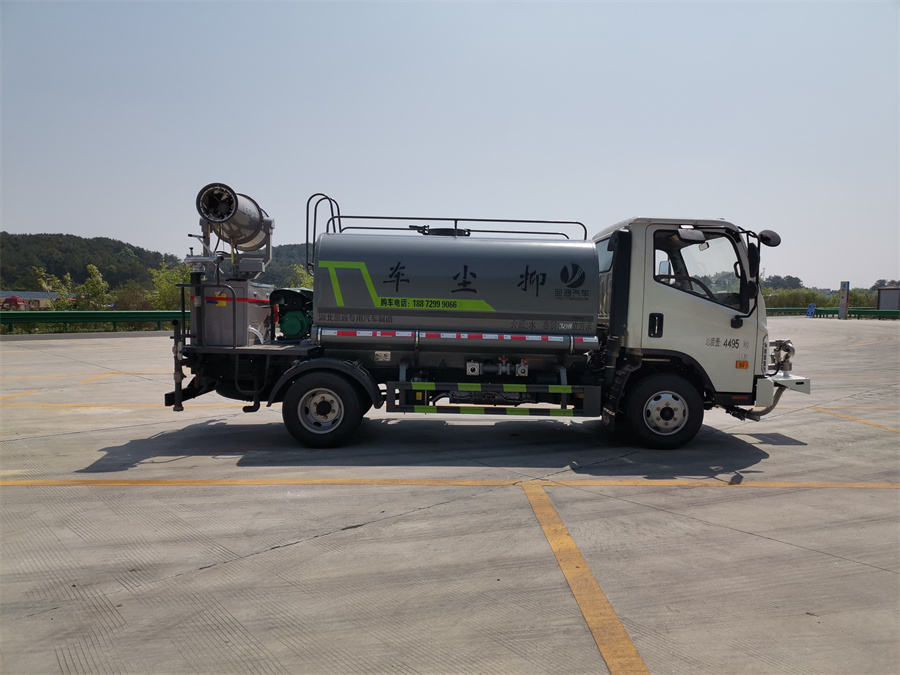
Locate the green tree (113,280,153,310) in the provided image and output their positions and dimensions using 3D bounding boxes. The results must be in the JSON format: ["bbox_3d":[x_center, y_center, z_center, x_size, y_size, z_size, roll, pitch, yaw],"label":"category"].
[{"bbox_3d":[-14.573,-1.615,31.060,1.900,2.000,1.800,1,3,0],"label":"green tree"}]

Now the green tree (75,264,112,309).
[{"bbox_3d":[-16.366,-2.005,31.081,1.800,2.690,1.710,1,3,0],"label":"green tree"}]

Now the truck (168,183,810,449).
[{"bbox_3d":[0.443,-0.275,7.517,6.450,2.660,2.100,1,3,-2],"label":"truck"}]

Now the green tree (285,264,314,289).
[{"bbox_3d":[-6.935,-2.201,34.088,2.300,2.950,2.180,1,3,0],"label":"green tree"}]

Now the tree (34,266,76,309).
[{"bbox_3d":[-17.816,-1.925,30.577,1.950,2.560,1.850,1,3,0],"label":"tree"}]

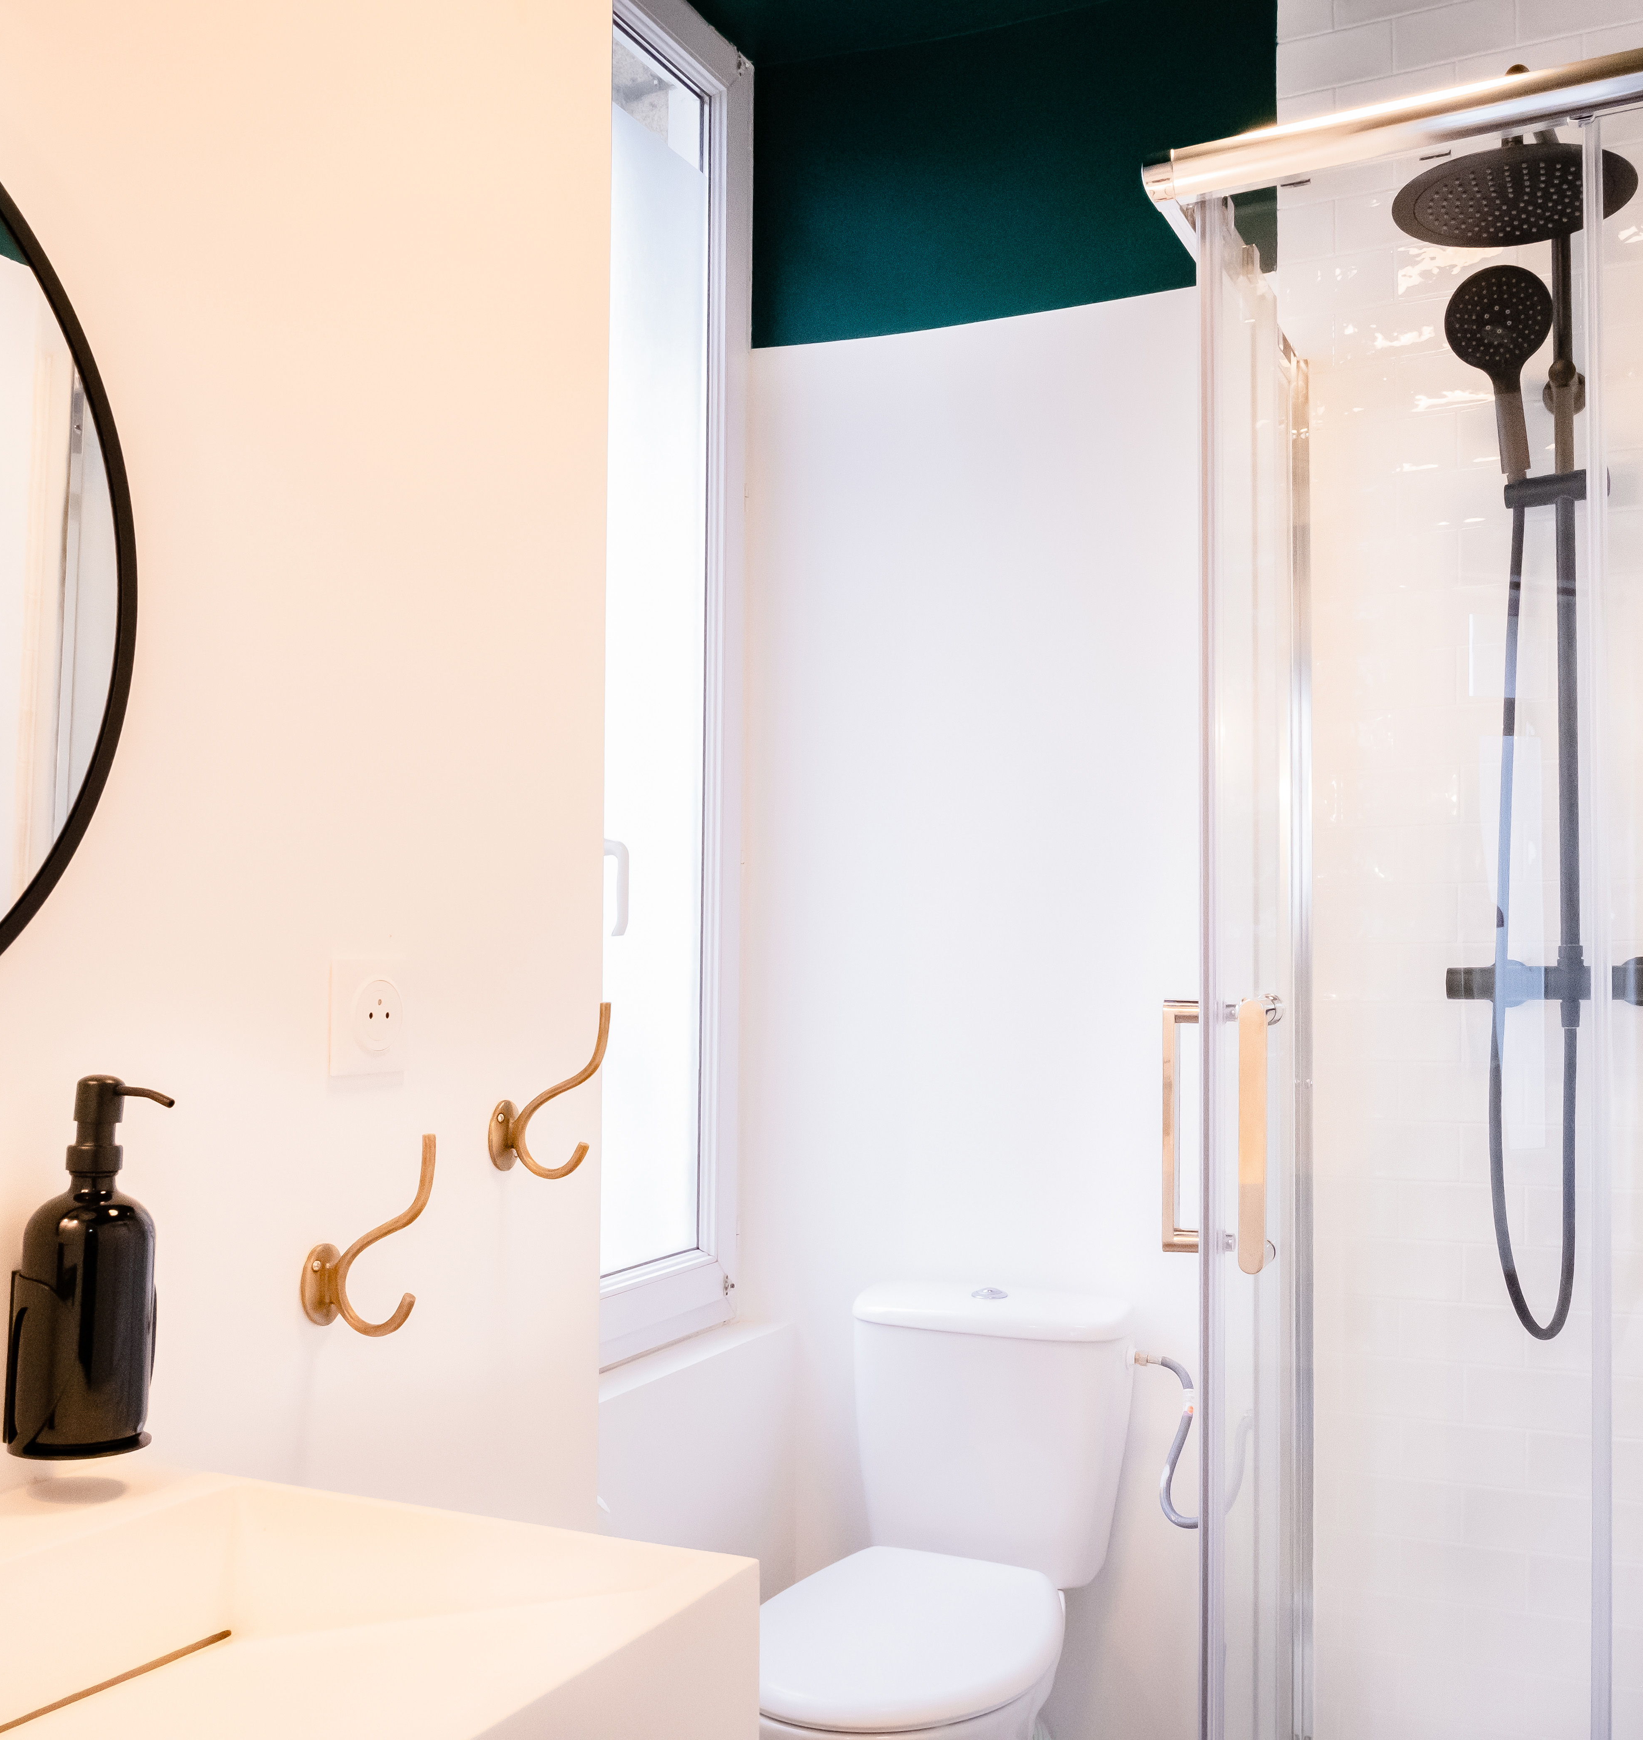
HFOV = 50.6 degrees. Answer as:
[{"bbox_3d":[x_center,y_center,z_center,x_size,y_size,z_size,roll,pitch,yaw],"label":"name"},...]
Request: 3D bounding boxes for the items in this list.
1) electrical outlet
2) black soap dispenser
[{"bbox_3d":[-0.344,0.110,1.309,0.009,0.085,0.083,-2,-4,26],"label":"electrical outlet"},{"bbox_3d":[-0.430,0.233,1.027,0.096,0.219,0.080,-2,-4,26],"label":"black soap dispenser"}]

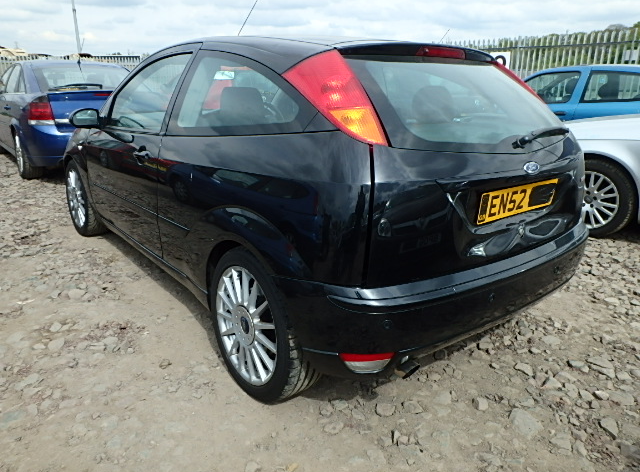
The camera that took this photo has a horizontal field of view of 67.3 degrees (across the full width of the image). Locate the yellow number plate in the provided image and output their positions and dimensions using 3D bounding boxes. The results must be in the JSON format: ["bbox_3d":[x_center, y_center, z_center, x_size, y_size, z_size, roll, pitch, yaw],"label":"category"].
[{"bbox_3d":[0.732,-0.129,1.769,0.520,0.112,0.015,-12,27,-37],"label":"yellow number plate"}]

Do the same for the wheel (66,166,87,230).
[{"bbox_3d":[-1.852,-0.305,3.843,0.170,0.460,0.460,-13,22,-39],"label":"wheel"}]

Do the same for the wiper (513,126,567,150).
[{"bbox_3d":[0.896,-0.393,1.898,0.520,0.080,0.080,-12,-5,-37],"label":"wiper"}]

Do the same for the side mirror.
[{"bbox_3d":[-1.420,-0.705,2.885,0.200,0.130,0.110,-10,20,-31],"label":"side mirror"}]

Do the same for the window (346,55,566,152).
[{"bbox_3d":[0.583,-0.514,1.855,1.140,0.100,0.520,-12,61,-37],"label":"window"}]

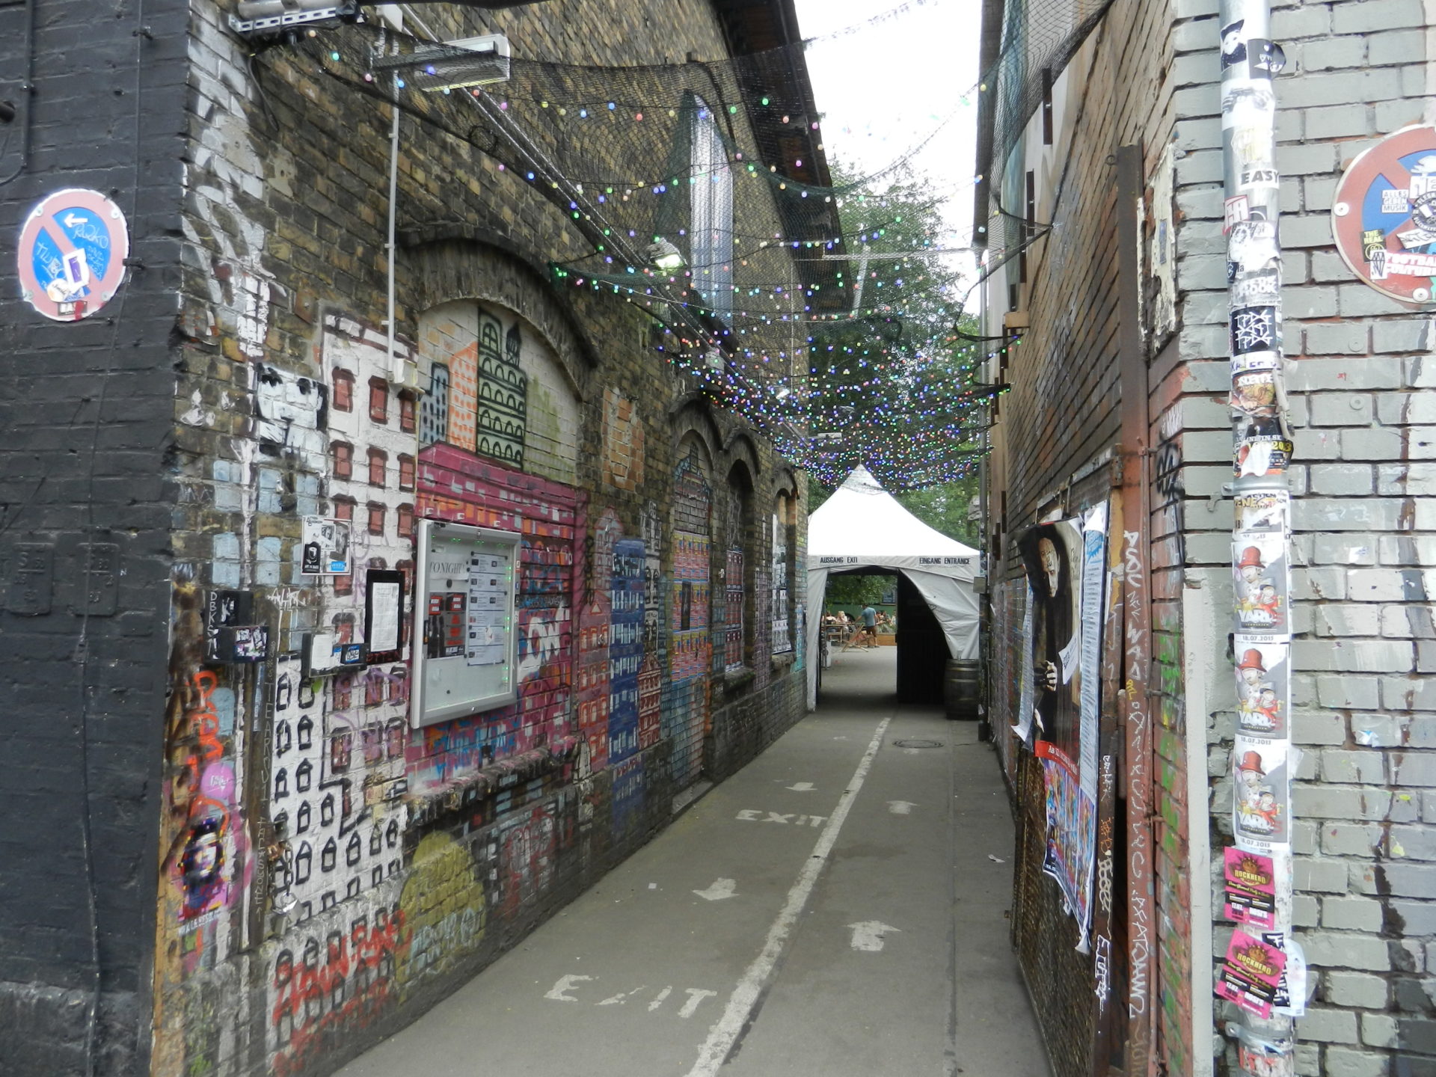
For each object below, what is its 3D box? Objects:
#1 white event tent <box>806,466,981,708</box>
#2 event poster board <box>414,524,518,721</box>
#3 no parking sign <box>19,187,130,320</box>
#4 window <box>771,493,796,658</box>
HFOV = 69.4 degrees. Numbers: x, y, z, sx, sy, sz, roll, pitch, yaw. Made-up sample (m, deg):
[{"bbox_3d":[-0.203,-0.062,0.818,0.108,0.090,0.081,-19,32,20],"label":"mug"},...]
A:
[{"bbox_3d":[2.419,0.732,17.702,4.050,3.970,4.050,0,-3,13],"label":"white event tent"},{"bbox_3d":[-1.149,0.384,4.849,0.055,0.875,0.980,0,-3,13],"label":"event poster board"},{"bbox_3d":[-1.949,-0.855,3.135,0.408,0.408,0.020,0,-3,13],"label":"no parking sign"},{"bbox_3d":[0.831,0.422,13.693,0.170,2.200,1.650,0,-3,13],"label":"window"}]

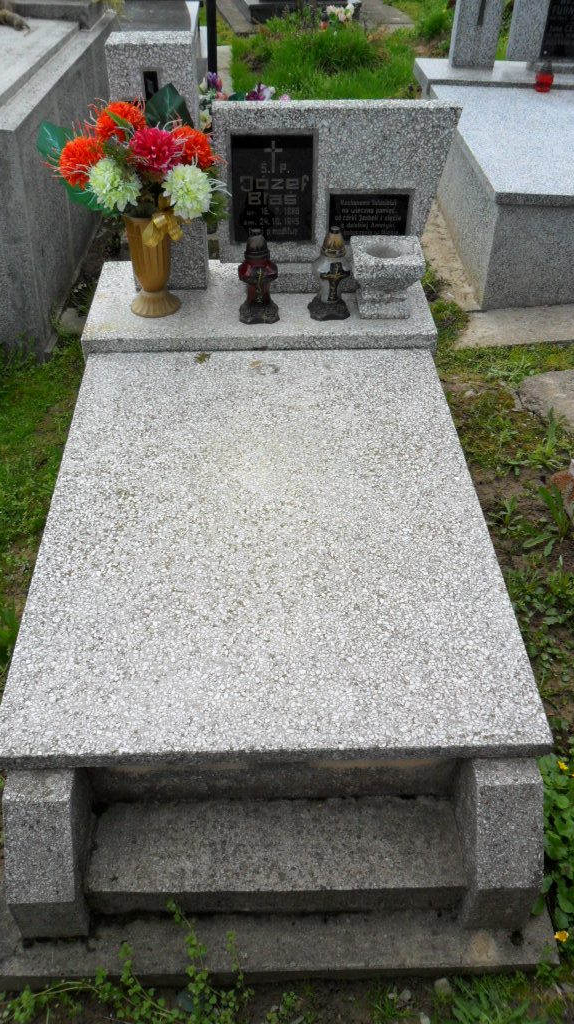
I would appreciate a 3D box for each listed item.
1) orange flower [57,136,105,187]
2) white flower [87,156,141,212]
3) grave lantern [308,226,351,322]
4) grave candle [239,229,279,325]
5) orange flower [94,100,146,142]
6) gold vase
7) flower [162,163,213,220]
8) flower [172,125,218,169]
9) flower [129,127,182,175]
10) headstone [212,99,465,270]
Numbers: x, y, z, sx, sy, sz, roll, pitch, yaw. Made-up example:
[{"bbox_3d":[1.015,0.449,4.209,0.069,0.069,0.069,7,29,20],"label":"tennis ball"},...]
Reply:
[{"bbox_3d":[-0.508,-0.862,1.965,0.110,0.120,0.100,29,50,27],"label":"orange flower"},{"bbox_3d":[-0.424,-0.805,1.964,0.120,0.125,0.100,19,46,19],"label":"white flower"},{"bbox_3d":[0.120,-0.645,2.146,0.110,0.238,0.108,-4,44,-6],"label":"grave lantern"},{"bbox_3d":[-0.074,-0.633,2.128,0.110,0.238,0.108,-1,44,-2],"label":"grave candle"},{"bbox_3d":[-0.400,-0.930,1.908,0.125,0.120,0.090,13,10,12],"label":"orange flower"},{"bbox_3d":[-0.368,-0.675,2.167,0.136,0.258,0.136,0,43,0],"label":"gold vase"},{"bbox_3d":[-0.243,-0.781,1.947,0.125,0.125,0.090,-11,30,-13],"label":"flower"},{"bbox_3d":[-0.227,-0.895,1.962,0.110,0.105,0.100,-19,46,-19],"label":"flower"},{"bbox_3d":[-0.312,-0.859,1.898,0.122,0.120,0.090,-4,19,-6],"label":"flower"},{"bbox_3d":[0.121,-0.869,2.131,0.615,0.410,0.085,0,40,-1],"label":"headstone"}]

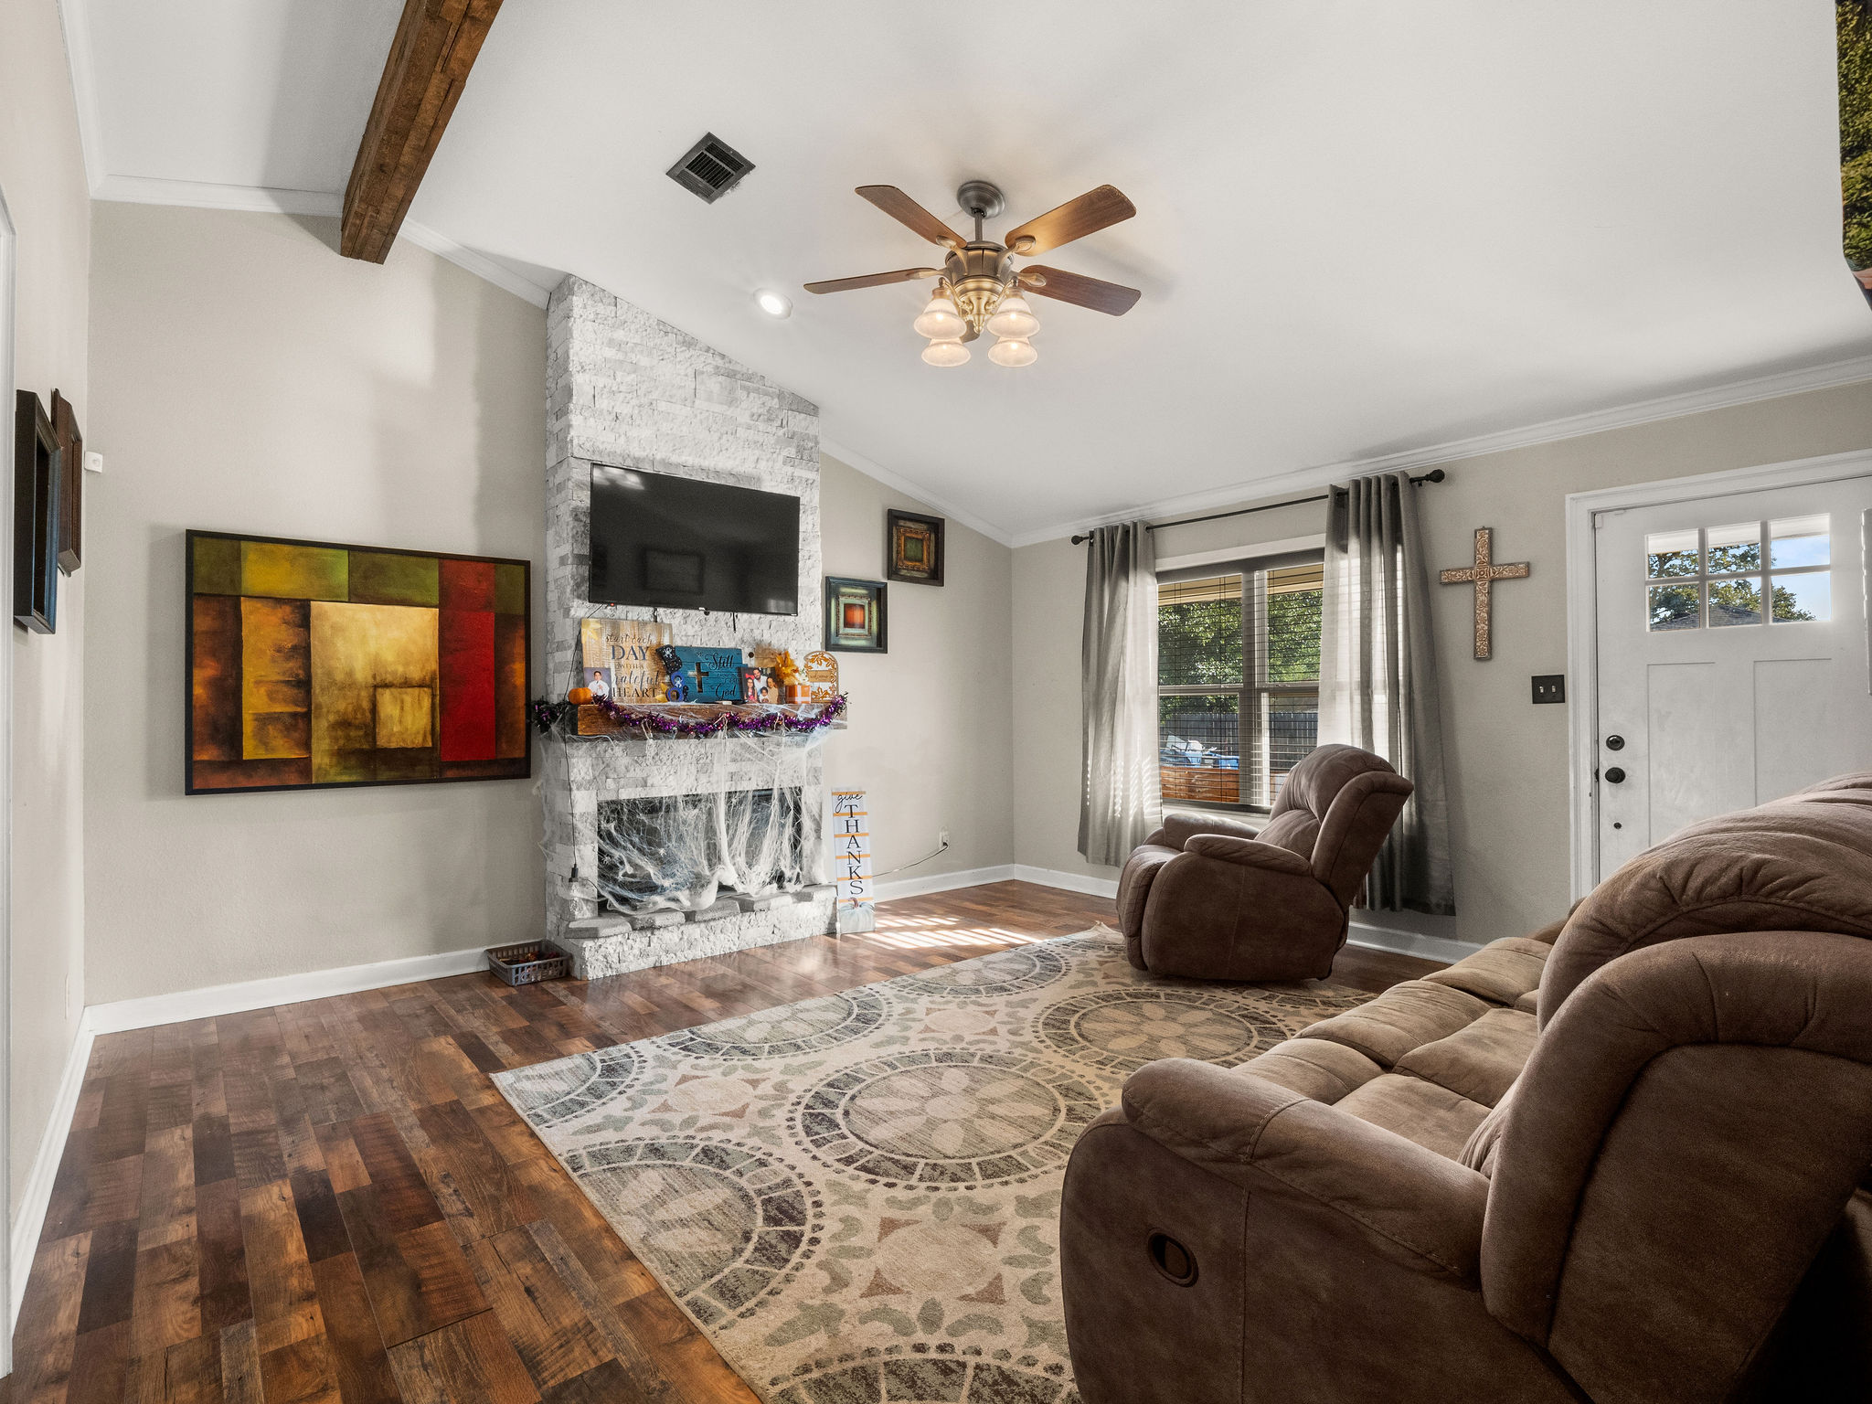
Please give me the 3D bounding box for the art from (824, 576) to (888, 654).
[{"bbox_3d":[-0.488,-0.521,5.281,0.445,0.440,0.055,0,-1,-38],"label":"art"}]

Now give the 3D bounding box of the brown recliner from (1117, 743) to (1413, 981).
[{"bbox_3d":[1.485,0.706,4.090,1.130,1.030,0.920,0,-1,7],"label":"brown recliner"}]

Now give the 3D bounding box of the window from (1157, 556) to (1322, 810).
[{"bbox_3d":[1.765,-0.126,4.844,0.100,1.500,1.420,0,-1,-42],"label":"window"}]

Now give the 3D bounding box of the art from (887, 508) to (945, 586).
[{"bbox_3d":[-0.132,-0.980,5.567,0.450,0.445,0.055,0,-1,-38],"label":"art"}]

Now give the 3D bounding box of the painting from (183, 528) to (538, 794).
[{"bbox_3d":[-2.427,-0.151,3.749,1.245,1.030,0.045,0,-1,-38],"label":"painting"}]

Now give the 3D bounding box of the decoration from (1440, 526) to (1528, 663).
[{"bbox_3d":[2.503,-0.496,3.966,0.030,0.610,0.370,0,-1,-42],"label":"decoration"}]

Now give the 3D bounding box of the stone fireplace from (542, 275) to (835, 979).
[{"bbox_3d":[-1.208,-0.353,4.457,1.390,3.200,0.460,0,-1,-38],"label":"stone fireplace"}]

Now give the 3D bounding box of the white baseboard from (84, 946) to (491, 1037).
[{"bbox_3d":[-2.528,1.189,3.675,1.560,0.108,0.020,0,-1,-38],"label":"white baseboard"}]

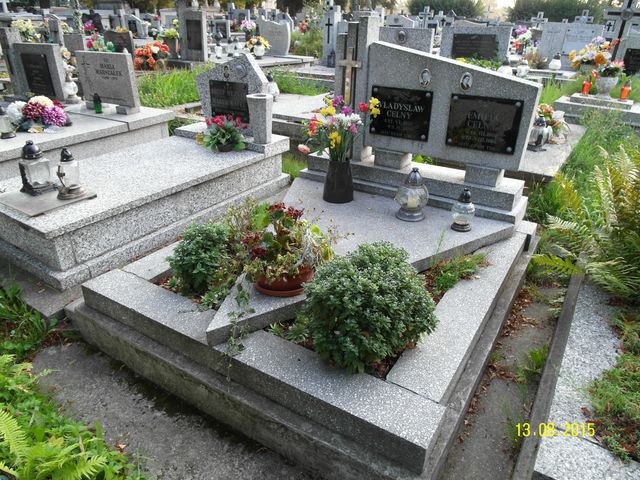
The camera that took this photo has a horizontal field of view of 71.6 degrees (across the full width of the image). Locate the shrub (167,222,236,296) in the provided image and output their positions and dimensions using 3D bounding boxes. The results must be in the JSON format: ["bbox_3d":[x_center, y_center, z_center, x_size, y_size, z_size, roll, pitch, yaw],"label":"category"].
[{"bbox_3d":[-0.568,0.088,2.088,0.290,0.330,0.290,1,25,-1],"label":"shrub"}]

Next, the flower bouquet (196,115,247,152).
[{"bbox_3d":[-0.805,-0.888,3.650,0.333,0.282,0.299,15,30,29],"label":"flower bouquet"}]

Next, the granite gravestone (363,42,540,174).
[{"bbox_3d":[0.807,-0.877,2.848,1.069,0.696,0.138,15,30,29],"label":"granite gravestone"}]

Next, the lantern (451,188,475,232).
[{"bbox_3d":[0.812,-0.179,2.507,0.130,0.235,0.130,16,29,28],"label":"lantern"}]

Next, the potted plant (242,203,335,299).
[{"bbox_3d":[-0.144,0.041,1.983,0.385,0.362,0.345,-2,26,-4],"label":"potted plant"}]

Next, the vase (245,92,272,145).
[{"bbox_3d":[-0.473,-0.972,3.569,0.190,0.345,0.172,15,30,29],"label":"vase"}]

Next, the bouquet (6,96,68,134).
[{"bbox_3d":[-2.416,-1.084,3.784,0.494,0.236,0.380,-15,30,-28],"label":"bouquet"}]

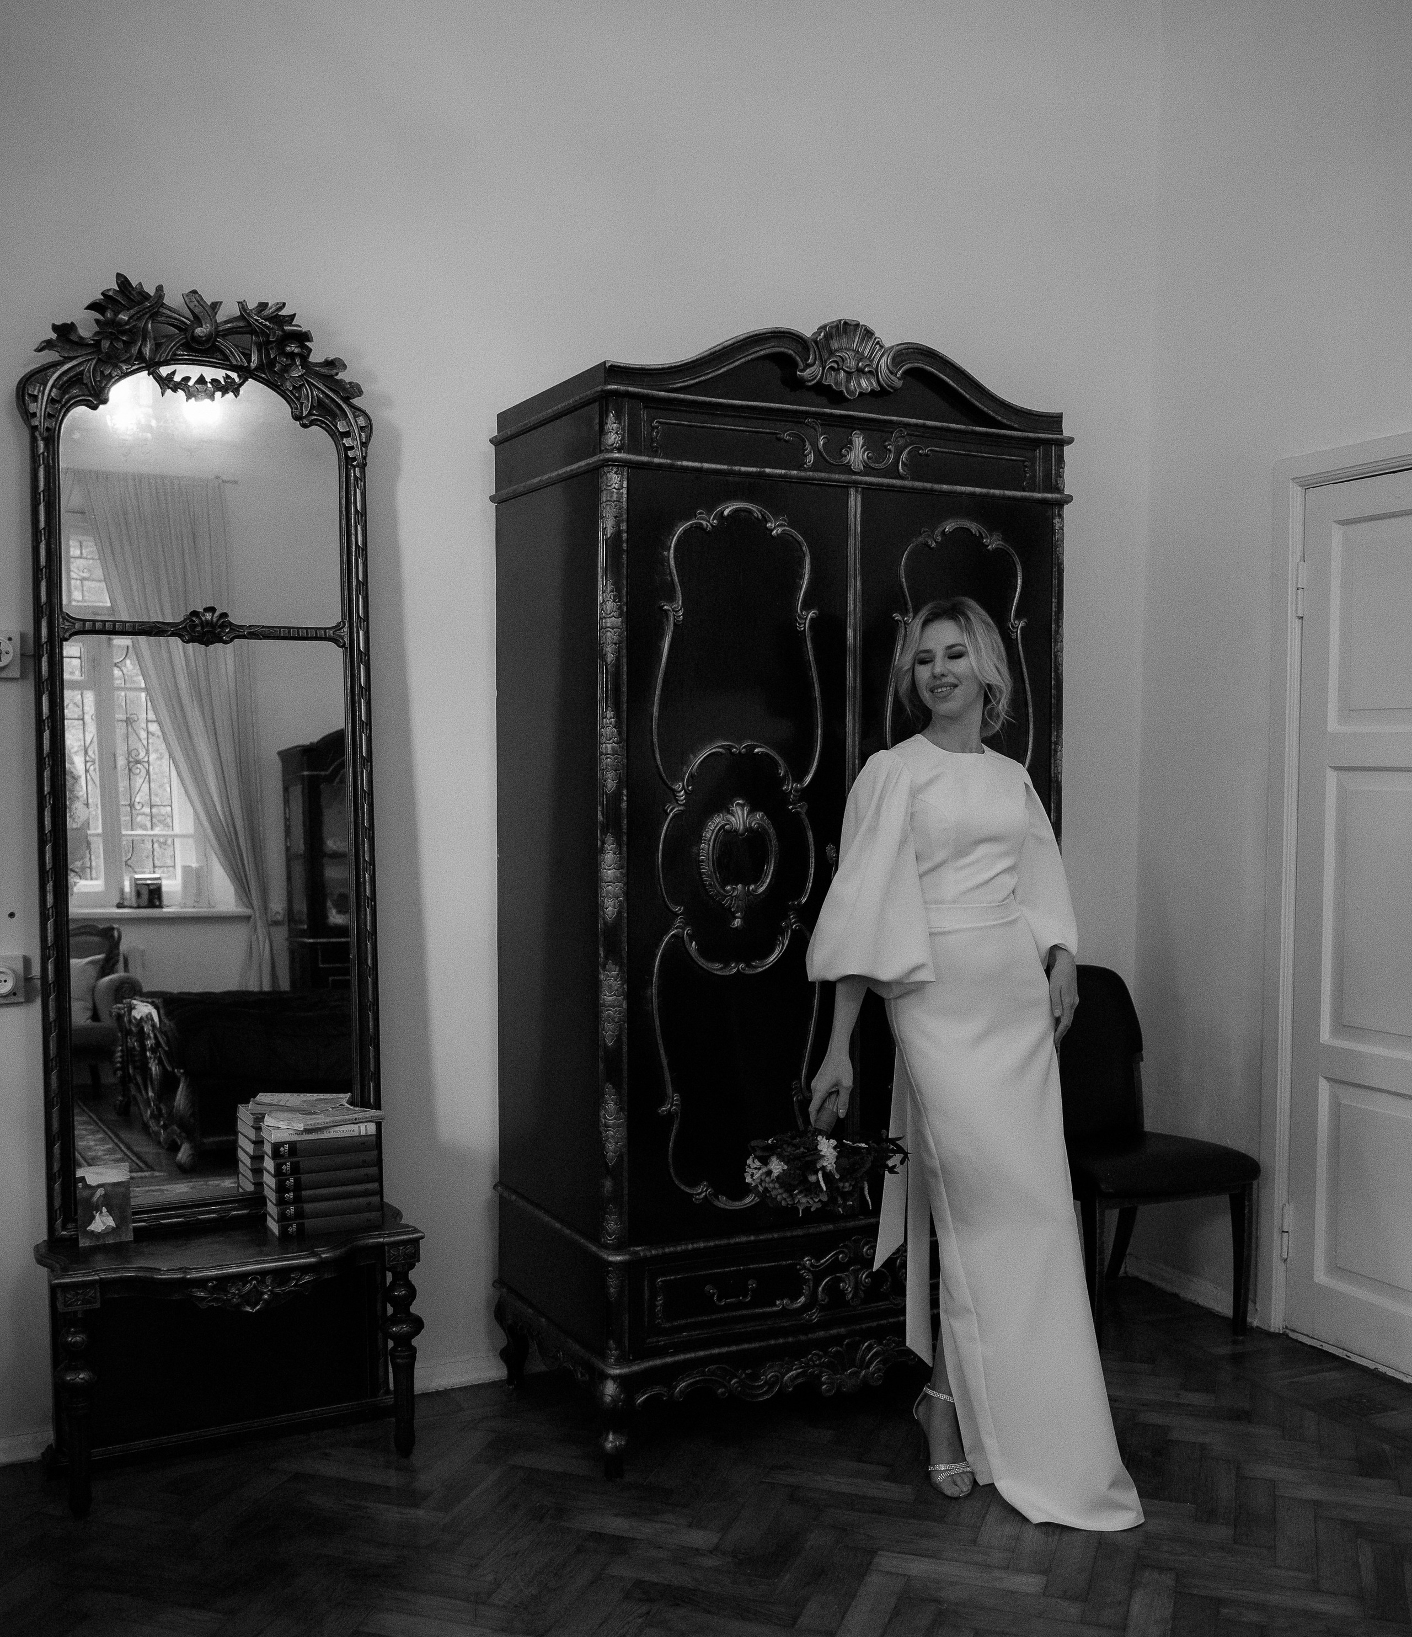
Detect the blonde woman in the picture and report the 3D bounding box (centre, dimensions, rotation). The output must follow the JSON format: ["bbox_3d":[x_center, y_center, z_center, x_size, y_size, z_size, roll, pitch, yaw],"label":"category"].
[{"bbox_3d":[0.528,0.429,3.234,0.570,1.740,0.480,0,2,-14],"label":"blonde woman"}]

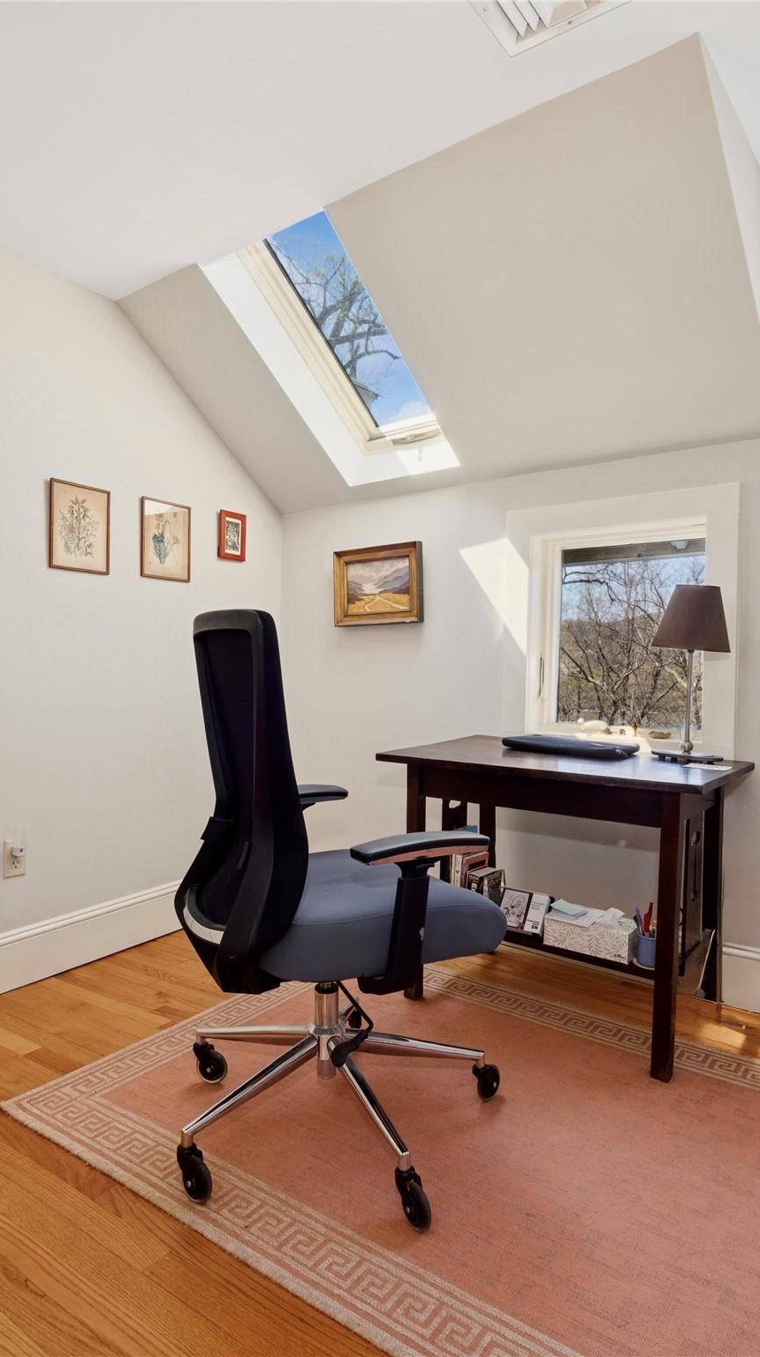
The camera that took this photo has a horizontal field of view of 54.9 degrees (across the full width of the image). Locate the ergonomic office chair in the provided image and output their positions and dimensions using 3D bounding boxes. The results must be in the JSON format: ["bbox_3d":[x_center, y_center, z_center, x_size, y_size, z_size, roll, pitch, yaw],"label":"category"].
[{"bbox_3d":[-0.088,0.420,1.669,0.729,1.118,0.729,0,0,-23],"label":"ergonomic office chair"}]

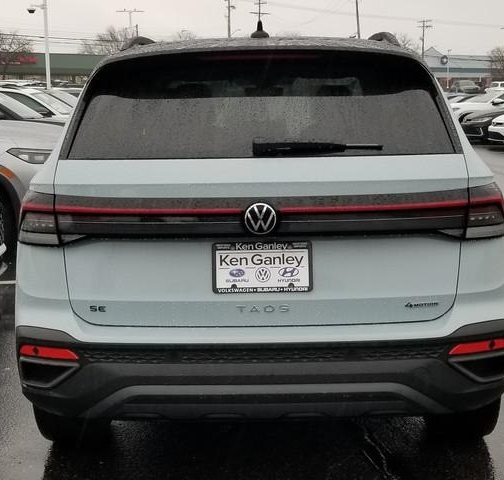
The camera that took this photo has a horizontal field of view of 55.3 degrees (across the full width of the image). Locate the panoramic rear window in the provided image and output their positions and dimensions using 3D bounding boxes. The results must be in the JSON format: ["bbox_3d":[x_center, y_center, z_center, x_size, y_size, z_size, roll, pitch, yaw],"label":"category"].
[{"bbox_3d":[0.033,-0.471,1.660,1.270,0.390,0.100,-1,-21,0],"label":"panoramic rear window"}]

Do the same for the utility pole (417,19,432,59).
[{"bbox_3d":[27.600,-29.874,77.000,2.400,11.200,0.400,0,9,6],"label":"utility pole"}]

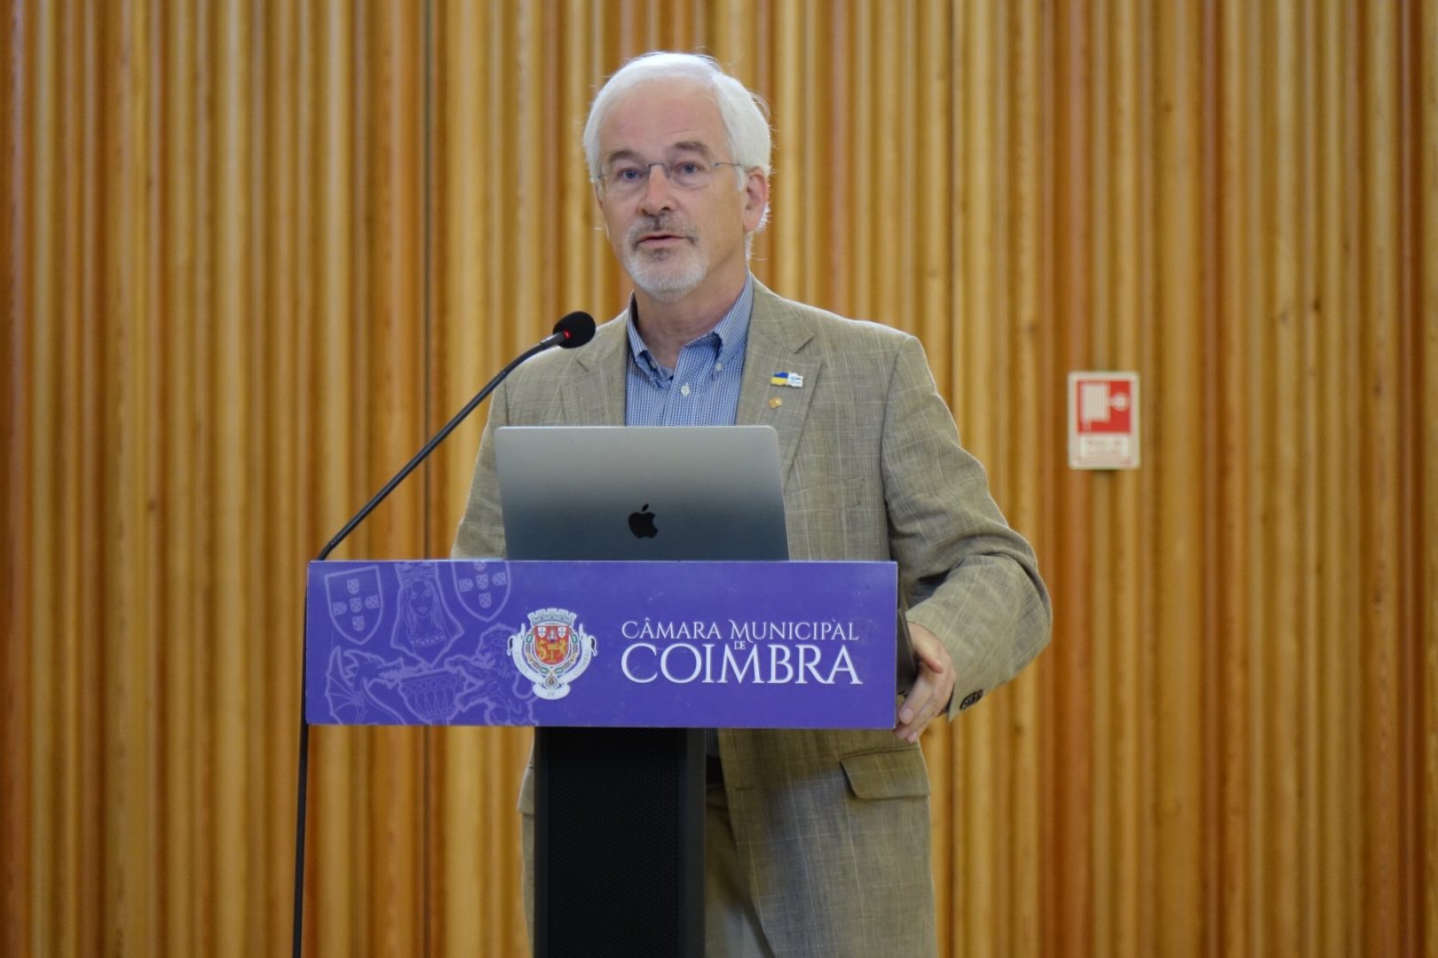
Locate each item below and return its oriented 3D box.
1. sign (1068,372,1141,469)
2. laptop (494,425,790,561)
[{"bbox_3d":[0.528,-0.080,10.950,0.098,0.133,0.005,0,0,10],"label":"sign"},{"bbox_3d":[-0.054,0.066,8.352,0.299,0.196,0.314,0,-8,12],"label":"laptop"}]

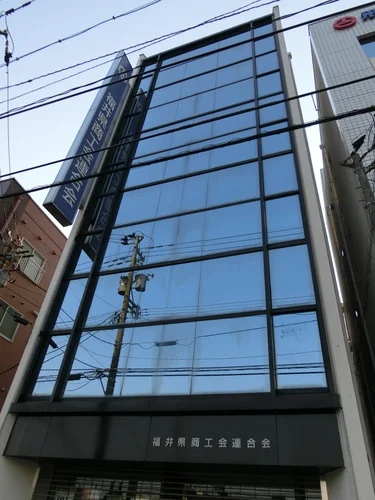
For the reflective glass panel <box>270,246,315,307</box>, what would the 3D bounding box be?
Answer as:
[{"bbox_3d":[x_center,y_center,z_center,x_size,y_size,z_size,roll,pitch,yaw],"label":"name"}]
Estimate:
[{"bbox_3d":[2.319,0.573,8.100,0.904,1.608,0.070,-9,-41,18],"label":"reflective glass panel"}]

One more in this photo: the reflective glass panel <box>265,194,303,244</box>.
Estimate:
[{"bbox_3d":[2.466,-0.794,9.214,0.869,1.532,0.070,-9,-41,18],"label":"reflective glass panel"}]

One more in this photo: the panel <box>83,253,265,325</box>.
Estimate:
[{"bbox_3d":[-0.387,1.026,8.985,4.606,1.621,0.070,-9,-41,18],"label":"panel"}]

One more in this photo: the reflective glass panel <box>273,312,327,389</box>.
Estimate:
[{"bbox_3d":[2.149,1.918,7.016,0.883,1.518,0.070,-9,-41,18],"label":"reflective glass panel"}]

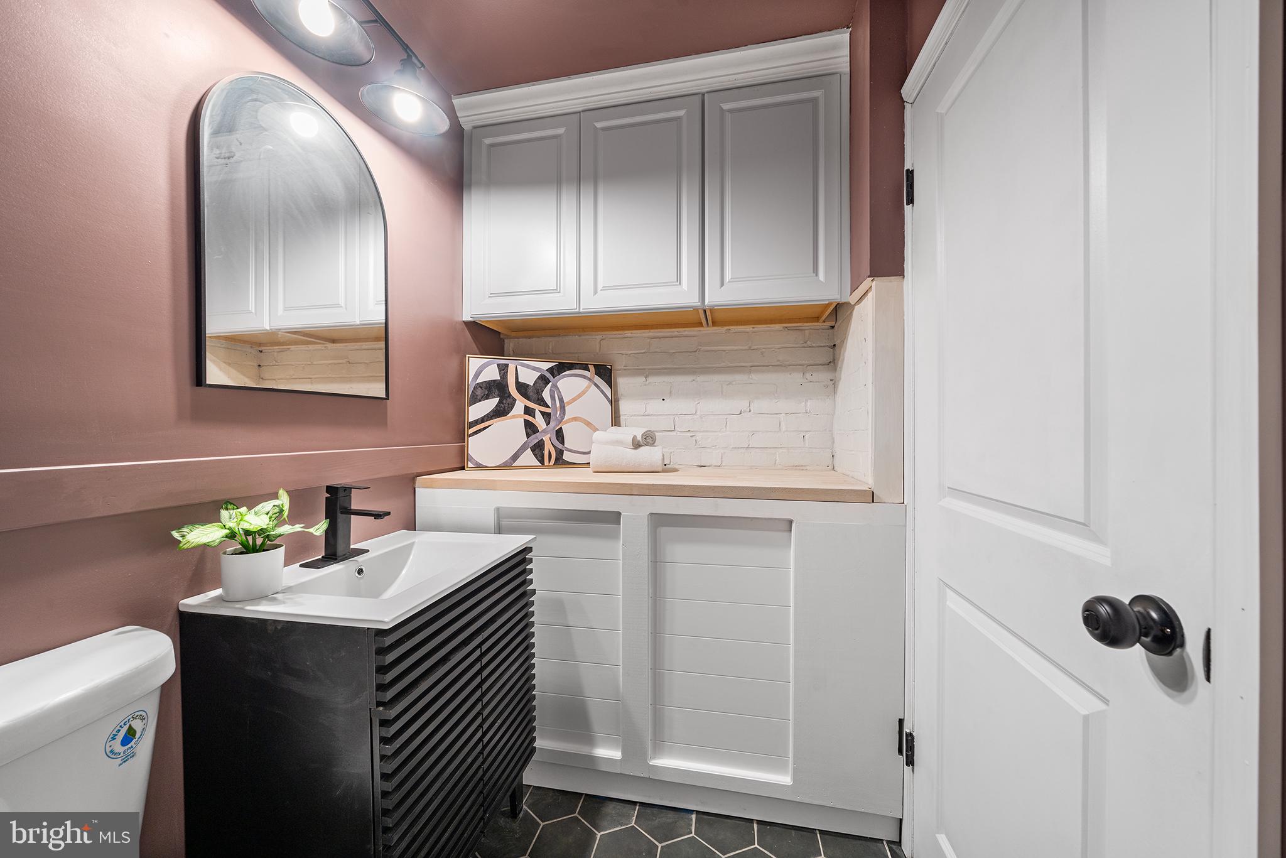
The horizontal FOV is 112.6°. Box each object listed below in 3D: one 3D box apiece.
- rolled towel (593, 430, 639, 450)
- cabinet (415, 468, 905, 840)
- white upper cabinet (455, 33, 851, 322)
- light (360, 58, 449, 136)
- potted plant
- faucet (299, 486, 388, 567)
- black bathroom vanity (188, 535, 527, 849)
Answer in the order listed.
[{"bbox_3d":[-0.106,0.042,1.700,0.175,0.070,0.060,0,0,30],"label":"rolled towel"},{"bbox_3d":[0.028,0.661,1.603,1.521,0.986,0.564,0,0,10],"label":"cabinet"},{"bbox_3d":[0.008,-0.859,1.696,1.449,0.845,0.365,0,0,10],"label":"white upper cabinet"},{"bbox_3d":[-0.640,-0.928,1.165,0.218,0.165,0.218,0,0,10],"label":"light"},{"bbox_3d":[-0.781,0.232,0.888,0.190,0.206,0.280,0,0,10],"label":"potted plant"},{"bbox_3d":[-0.734,0.239,1.099,0.195,0.189,0.152,0,0,10],"label":"faucet"},{"bbox_3d":[-0.613,0.744,1.072,0.453,0.827,0.593,0,0,10],"label":"black bathroom vanity"}]

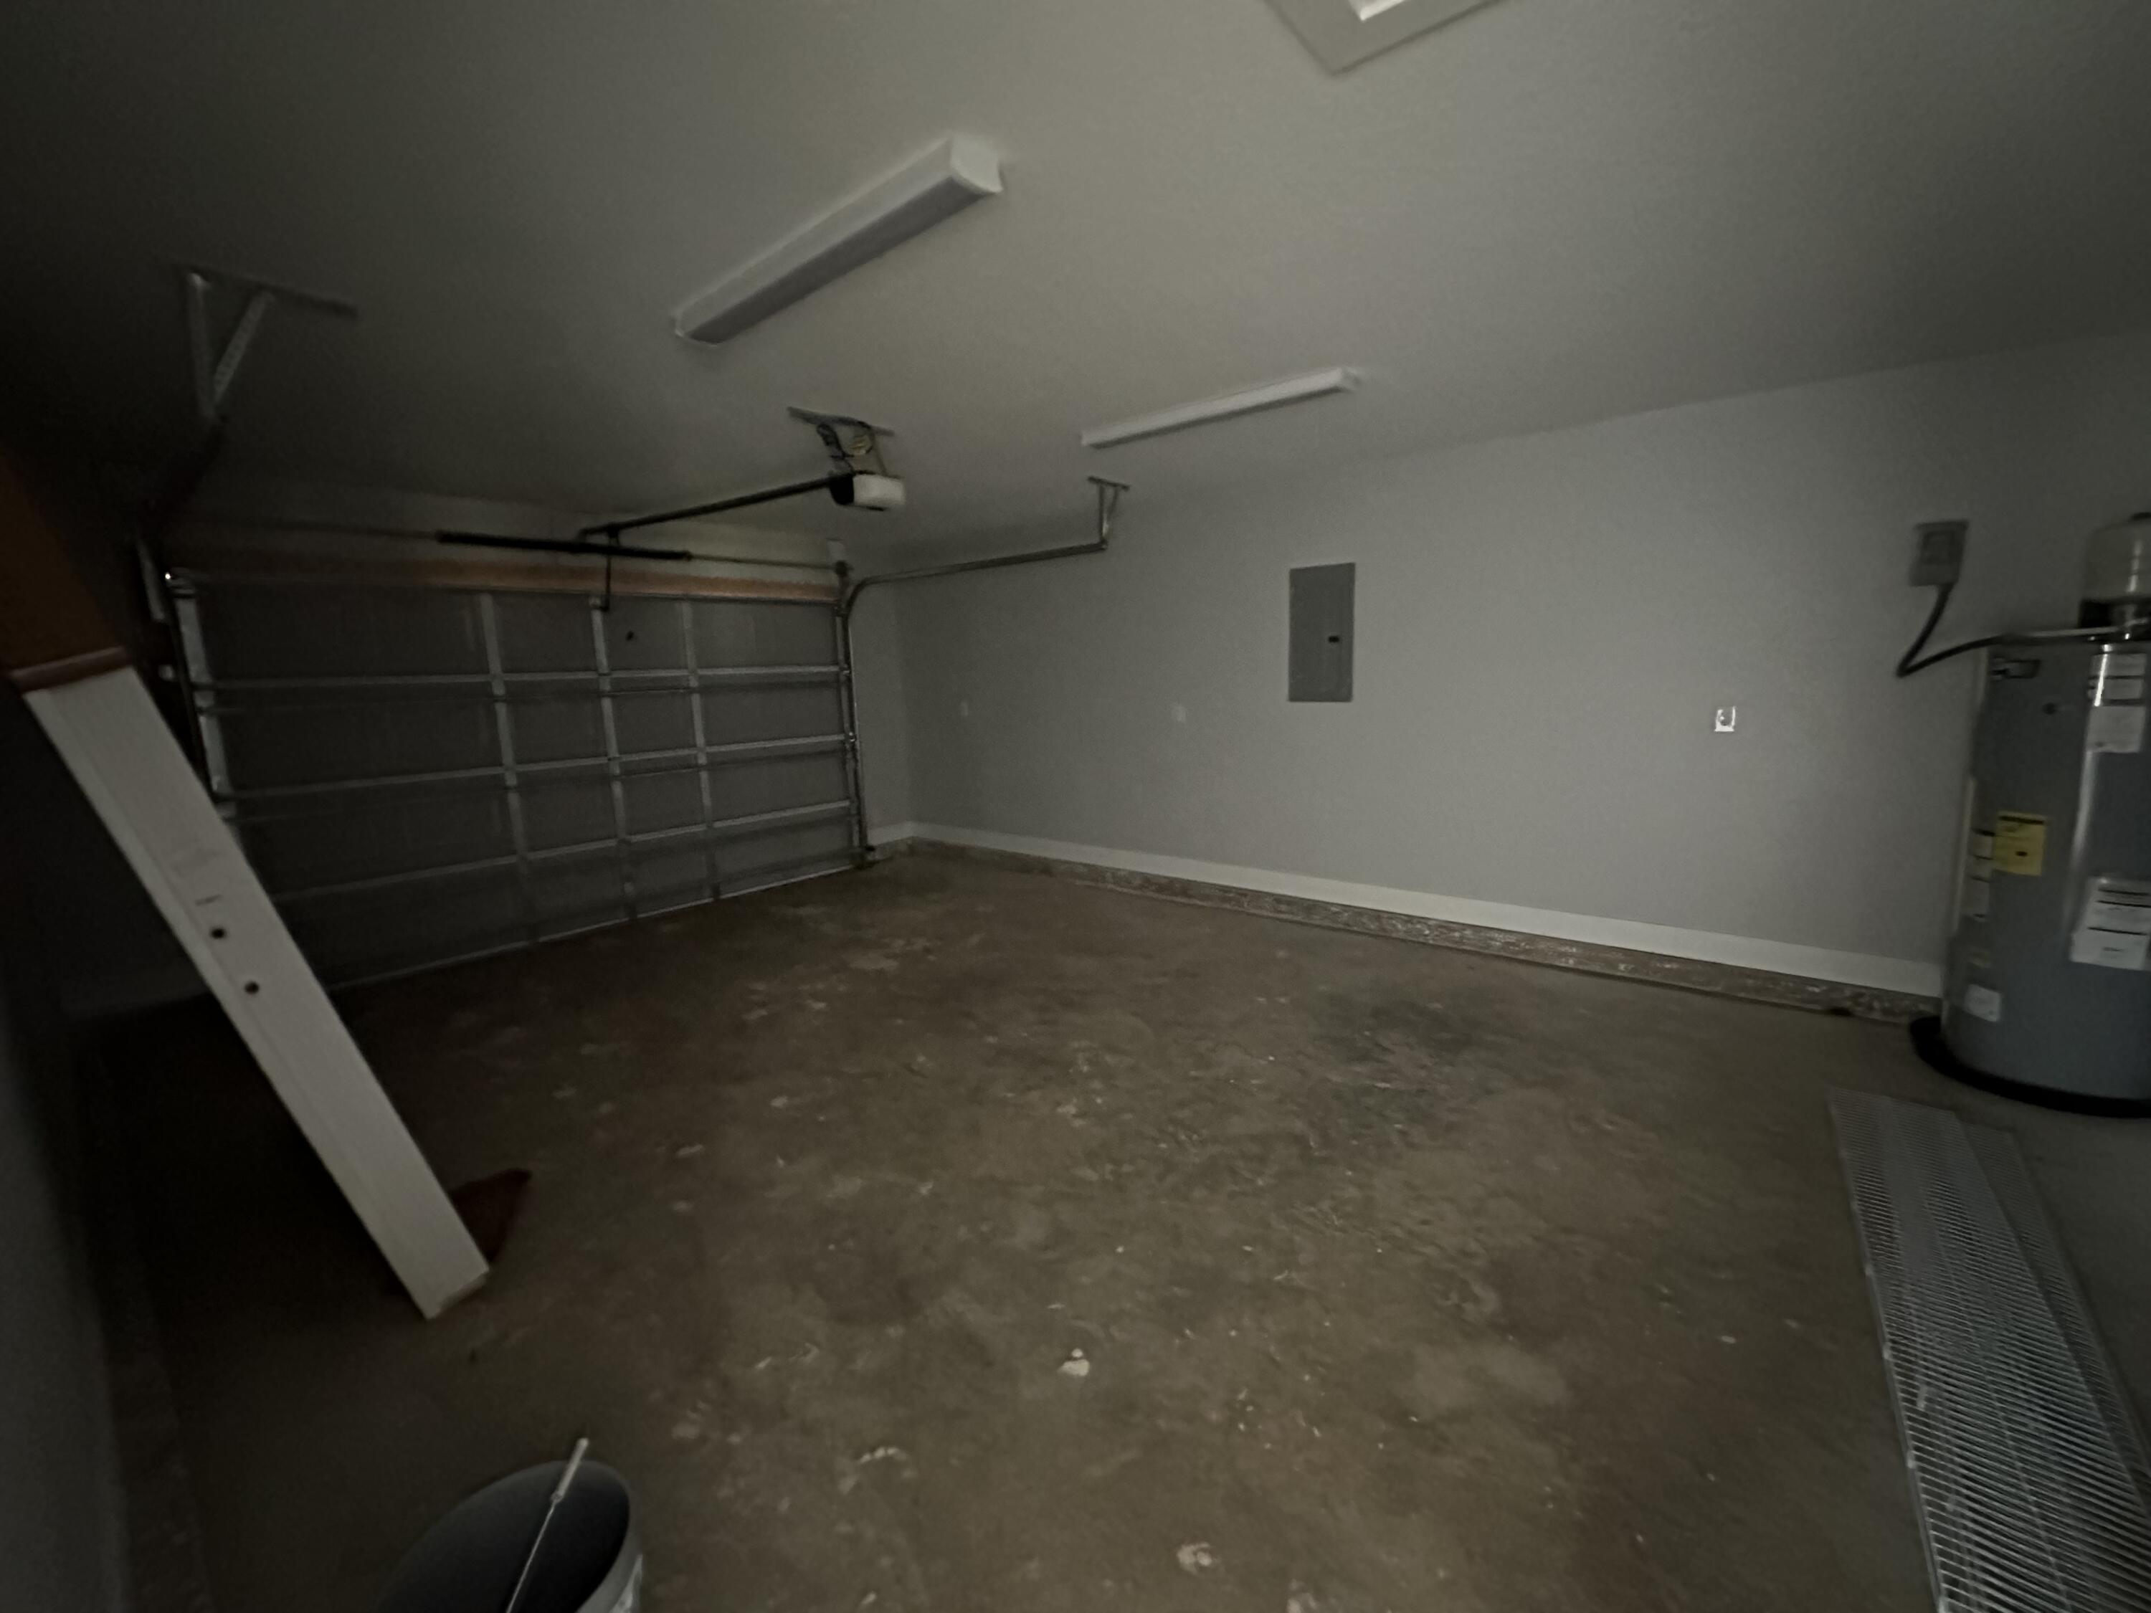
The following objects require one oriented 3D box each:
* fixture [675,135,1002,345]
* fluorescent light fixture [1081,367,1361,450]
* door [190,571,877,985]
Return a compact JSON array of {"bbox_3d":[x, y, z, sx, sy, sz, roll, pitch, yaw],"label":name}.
[{"bbox_3d":[-0.670,-1.377,2.208,1.220,0.075,0.135,6,12,40],"label":"fixture"},{"bbox_3d":[0.568,-1.657,3.676,1.220,0.075,0.135,6,12,40],"label":"fluorescent light fixture"},{"bbox_3d":[-3.040,-0.293,5.646,0.080,2.150,3.680,6,12,40],"label":"door"}]

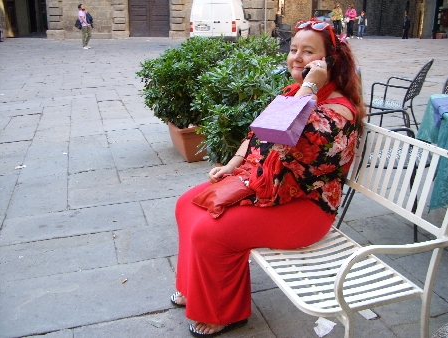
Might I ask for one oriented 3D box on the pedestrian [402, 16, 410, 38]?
[{"bbox_3d":[11.138,-8.812,30.250,0.420,1.730,0.500,-3,18,-8],"label":"pedestrian"}]

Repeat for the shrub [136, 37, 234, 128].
[{"bbox_3d":[-0.330,-0.839,4.747,1.000,0.860,0.950,0,17,0],"label":"shrub"}]

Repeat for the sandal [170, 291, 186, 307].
[{"bbox_3d":[-0.140,0.605,2.461,0.260,0.080,0.100,-5,18,-14],"label":"sandal"}]

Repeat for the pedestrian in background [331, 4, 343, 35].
[{"bbox_3d":[5.742,-7.487,25.006,0.520,1.660,0.400,-2,18,-5],"label":"pedestrian in background"}]

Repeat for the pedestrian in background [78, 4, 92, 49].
[{"bbox_3d":[-5.705,-5.828,20.286,0.600,1.750,0.520,2,18,5],"label":"pedestrian in background"}]

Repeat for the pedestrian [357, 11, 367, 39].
[{"bbox_3d":[6.998,-7.251,24.976,0.500,1.340,0.350,2,18,5],"label":"pedestrian"}]

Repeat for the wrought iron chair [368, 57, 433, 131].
[{"bbox_3d":[1.864,-0.677,5.197,0.570,0.880,0.560,11,21,32],"label":"wrought iron chair"}]

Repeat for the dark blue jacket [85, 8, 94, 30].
[{"bbox_3d":[-5.461,-6.055,20.100,0.320,0.720,0.380,0,18,6],"label":"dark blue jacket"}]

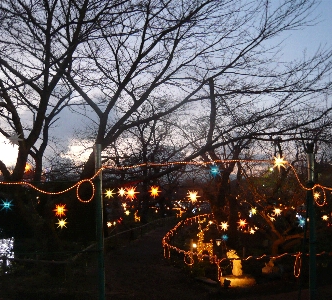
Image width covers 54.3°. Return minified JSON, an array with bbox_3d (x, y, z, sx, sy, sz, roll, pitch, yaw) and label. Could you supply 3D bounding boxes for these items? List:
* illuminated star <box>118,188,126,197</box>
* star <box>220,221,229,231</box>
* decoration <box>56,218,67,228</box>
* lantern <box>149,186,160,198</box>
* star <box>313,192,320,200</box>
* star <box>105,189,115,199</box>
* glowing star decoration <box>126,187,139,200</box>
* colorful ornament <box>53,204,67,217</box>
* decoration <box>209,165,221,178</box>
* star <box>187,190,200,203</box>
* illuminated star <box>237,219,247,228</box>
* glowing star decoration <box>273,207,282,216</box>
[{"bbox_3d":[-1.391,1.347,10.300,0.310,0.310,0.279,-1,-6,-4],"label":"illuminated star"},{"bbox_3d":[2.351,3.034,13.000,0.360,0.390,0.320,-1,-3,10],"label":"star"},{"bbox_3d":[-3.392,2.386,10.500,0.350,0.350,0.300,0,-3,-18],"label":"decoration"},{"bbox_3d":[-0.312,1.177,9.000,0.340,0.340,0.306,-1,-6,-1],"label":"lantern"},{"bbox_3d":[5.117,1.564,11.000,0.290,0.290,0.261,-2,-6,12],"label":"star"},{"bbox_3d":[-1.659,1.272,9.500,0.330,0.330,0.297,-1,-6,-5],"label":"star"},{"bbox_3d":[-0.854,1.098,8.200,0.360,0.360,0.324,-1,-6,-3],"label":"glowing star decoration"},{"bbox_3d":[-3.128,1.777,9.500,0.400,0.370,0.330,0,-3,-18],"label":"colorful ornament"},{"bbox_3d":[1.224,0.545,8.200,0.340,0.340,0.306,-2,-6,4],"label":"decoration"},{"bbox_3d":[0.850,1.437,10.000,0.400,0.380,0.330,-1,-3,5],"label":"star"},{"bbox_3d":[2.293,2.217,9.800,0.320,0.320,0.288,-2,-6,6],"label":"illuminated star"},{"bbox_3d":[4.481,2.512,13.000,0.390,0.360,0.320,-2,-3,19],"label":"glowing star decoration"}]

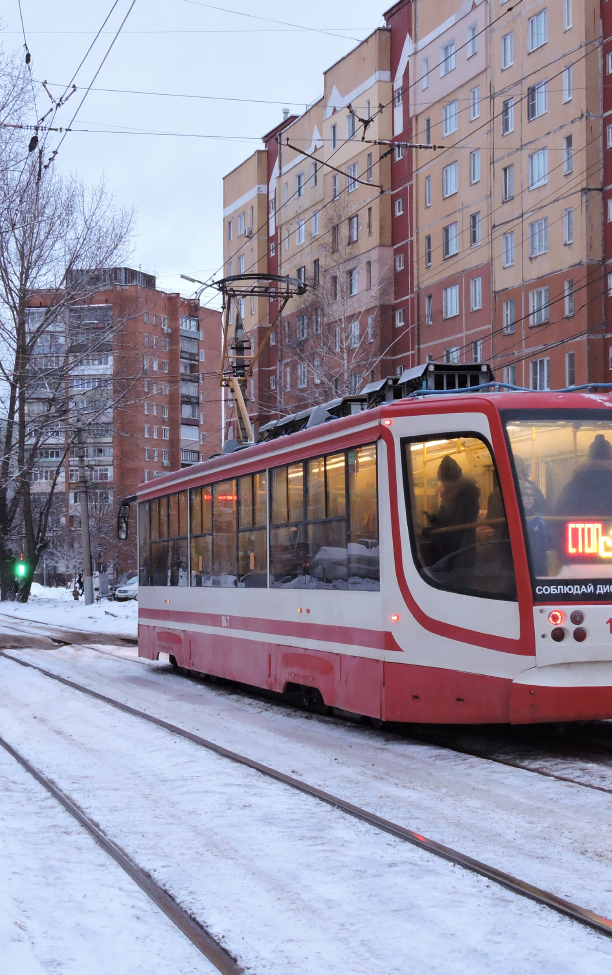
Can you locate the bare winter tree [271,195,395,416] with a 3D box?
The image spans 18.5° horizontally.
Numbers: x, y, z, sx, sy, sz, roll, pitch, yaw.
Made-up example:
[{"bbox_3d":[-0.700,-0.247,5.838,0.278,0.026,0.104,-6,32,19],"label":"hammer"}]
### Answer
[{"bbox_3d":[1.002,-2.900,65.000,5.000,14.400,5.000,-1,-1,0],"label":"bare winter tree"}]

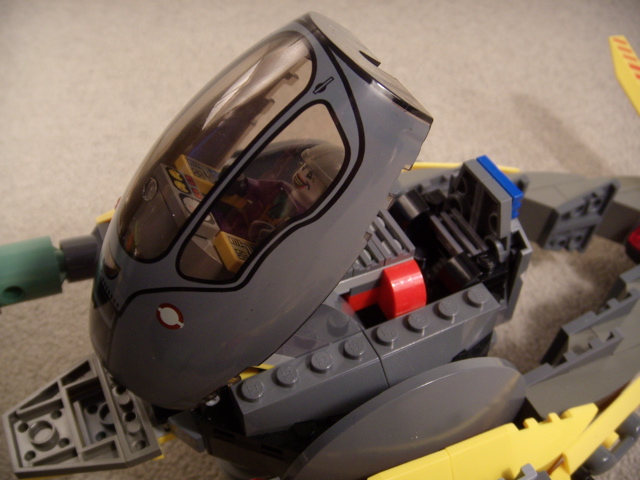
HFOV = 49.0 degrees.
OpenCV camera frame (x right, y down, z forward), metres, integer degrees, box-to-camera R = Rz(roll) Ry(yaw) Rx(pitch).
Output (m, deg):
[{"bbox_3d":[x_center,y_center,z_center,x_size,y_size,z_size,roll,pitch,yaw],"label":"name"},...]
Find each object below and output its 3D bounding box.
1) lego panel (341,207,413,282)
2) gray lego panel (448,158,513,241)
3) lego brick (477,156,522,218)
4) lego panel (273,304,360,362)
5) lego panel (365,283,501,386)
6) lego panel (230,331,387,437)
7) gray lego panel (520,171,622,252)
[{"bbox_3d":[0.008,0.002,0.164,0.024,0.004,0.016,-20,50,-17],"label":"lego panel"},{"bbox_3d":[0.041,-0.009,0.176,0.004,0.017,0.019,-24,51,-12],"label":"gray lego panel"},{"bbox_3d":[0.044,-0.013,0.174,0.003,0.008,0.016,-24,51,-12],"label":"lego brick"},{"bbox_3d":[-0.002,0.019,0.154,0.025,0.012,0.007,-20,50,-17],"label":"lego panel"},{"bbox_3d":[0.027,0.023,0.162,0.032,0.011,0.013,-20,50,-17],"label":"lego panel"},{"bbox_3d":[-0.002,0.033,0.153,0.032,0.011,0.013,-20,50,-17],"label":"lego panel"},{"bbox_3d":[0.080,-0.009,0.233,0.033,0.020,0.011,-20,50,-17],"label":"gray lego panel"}]

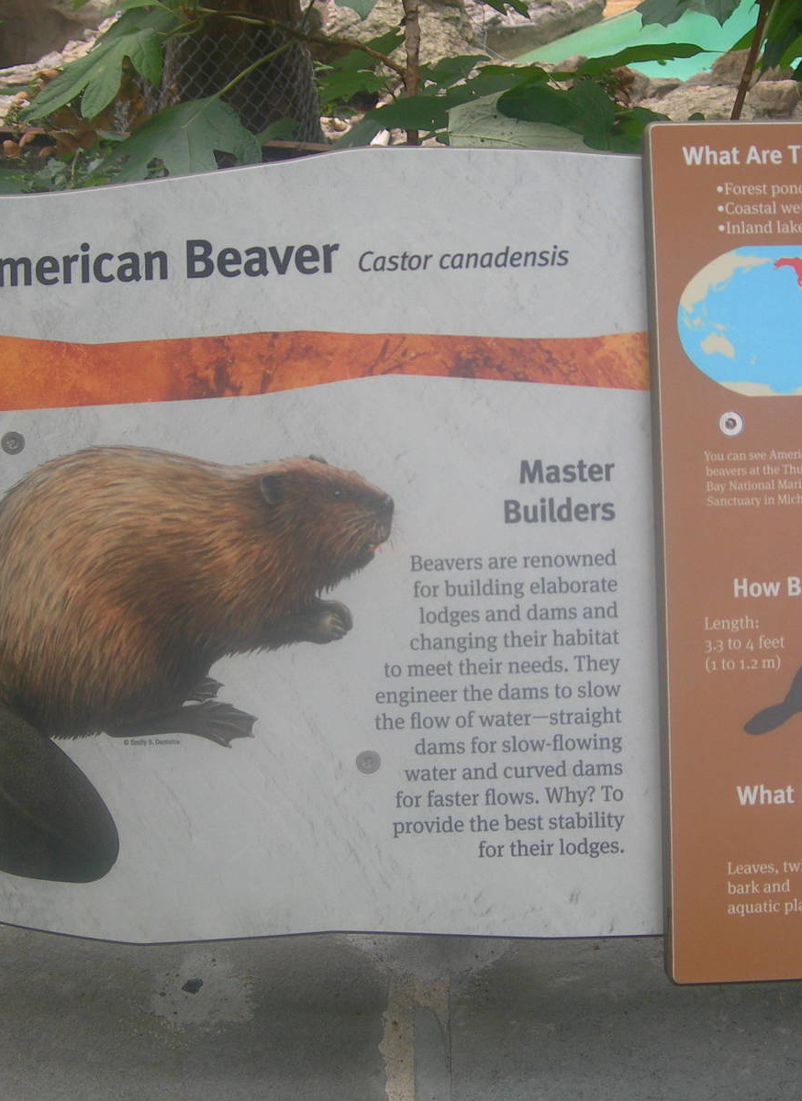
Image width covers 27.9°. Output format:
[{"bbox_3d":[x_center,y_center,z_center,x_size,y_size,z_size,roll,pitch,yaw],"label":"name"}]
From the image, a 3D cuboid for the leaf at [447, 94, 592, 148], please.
[{"bbox_3d":[0.120,-0.397,1.550,0.148,0.084,0.070,0,21,0],"label":"leaf"}]

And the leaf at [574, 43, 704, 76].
[{"bbox_3d":[0.244,-0.503,1.650,0.134,0.030,0.080,0,21,0],"label":"leaf"}]

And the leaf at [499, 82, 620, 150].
[{"bbox_3d":[0.153,-0.417,1.550,0.117,0.062,0.080,0,21,0],"label":"leaf"}]

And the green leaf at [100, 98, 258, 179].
[{"bbox_3d":[-0.217,-0.397,1.600,0.156,0.100,0.090,0,21,0],"label":"green leaf"}]

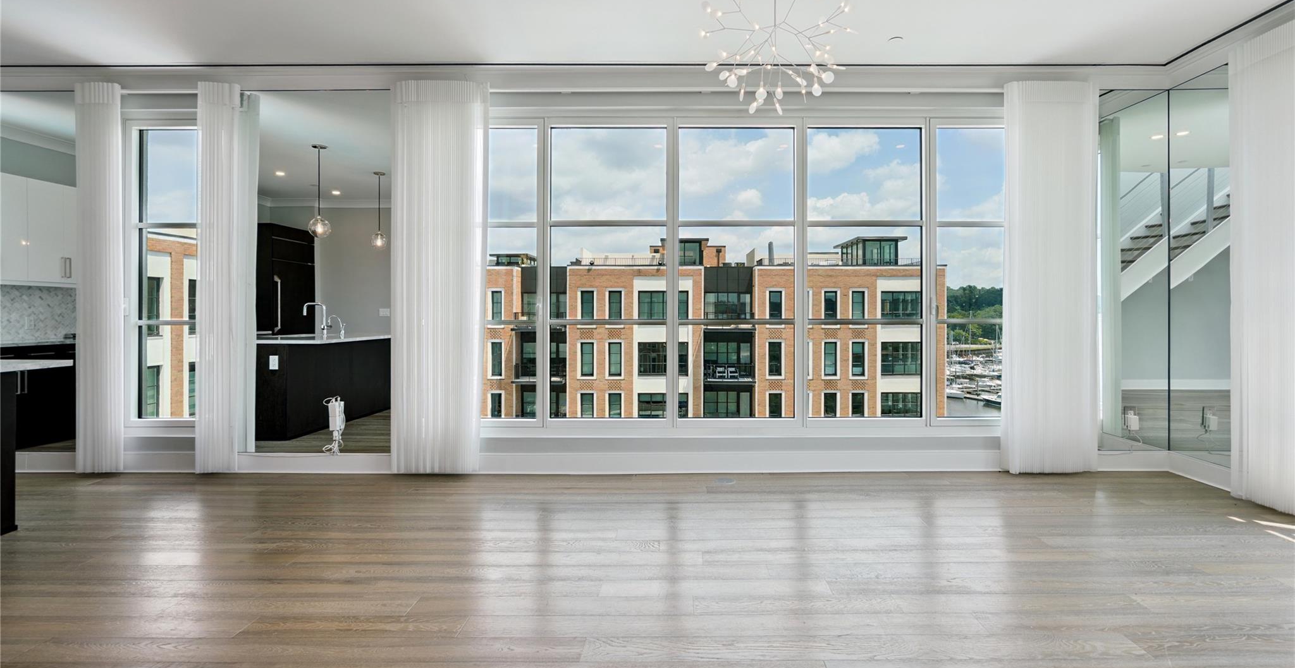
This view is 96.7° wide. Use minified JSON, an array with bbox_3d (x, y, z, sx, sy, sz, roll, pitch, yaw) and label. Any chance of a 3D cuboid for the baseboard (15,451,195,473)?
[{"bbox_3d":[-3.964,0.935,4.210,1.332,0.159,0.030,0,0,0],"label":"baseboard"}]

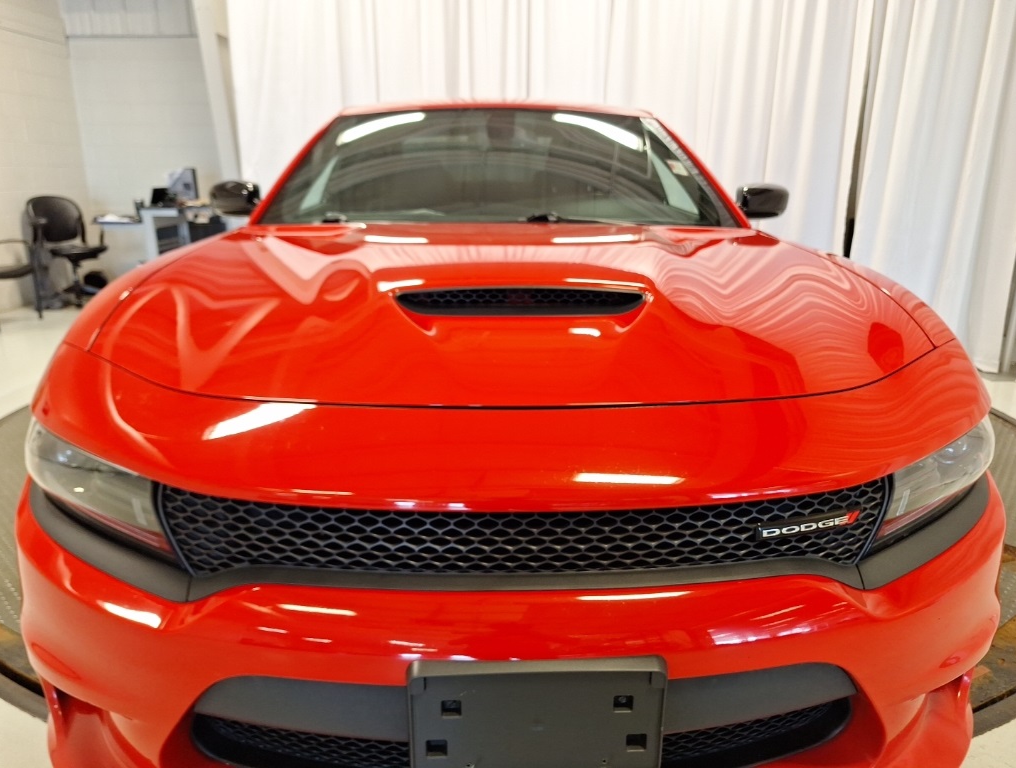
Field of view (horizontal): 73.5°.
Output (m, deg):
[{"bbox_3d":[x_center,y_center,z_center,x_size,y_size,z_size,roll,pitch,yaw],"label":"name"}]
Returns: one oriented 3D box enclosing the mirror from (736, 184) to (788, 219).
[{"bbox_3d":[0.940,-0.678,2.530,0.215,0.130,0.140,0,17,-2],"label":"mirror"}]

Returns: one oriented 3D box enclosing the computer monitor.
[{"bbox_3d":[-3.135,-1.901,6.589,0.420,0.360,0.150,5,17,14],"label":"computer monitor"}]

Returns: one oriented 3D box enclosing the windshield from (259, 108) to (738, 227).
[{"bbox_3d":[-0.024,-0.760,2.382,1.500,0.420,0.780,0,17,-2],"label":"windshield"}]

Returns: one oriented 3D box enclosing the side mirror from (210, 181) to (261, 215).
[{"bbox_3d":[-0.995,-0.675,2.473,0.215,0.130,0.140,0,17,-2],"label":"side mirror"}]

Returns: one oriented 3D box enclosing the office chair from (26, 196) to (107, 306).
[{"bbox_3d":[-3.891,-1.197,6.126,0.600,0.940,0.600,8,18,23],"label":"office chair"}]

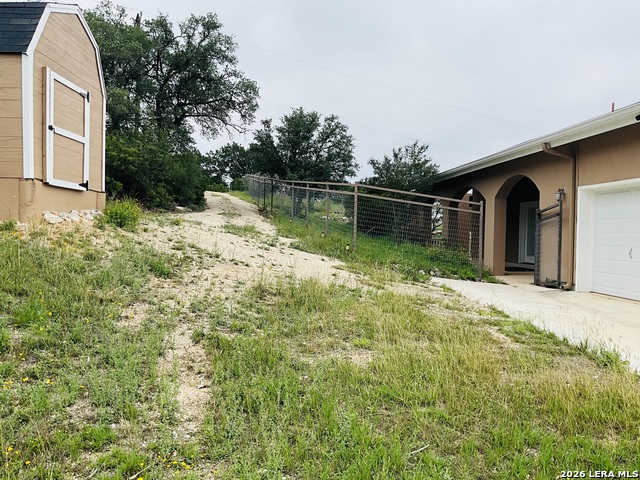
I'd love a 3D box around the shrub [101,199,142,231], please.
[{"bbox_3d":[-3.739,-0.480,10.100,0.770,0.600,0.730,0,2,0],"label":"shrub"}]

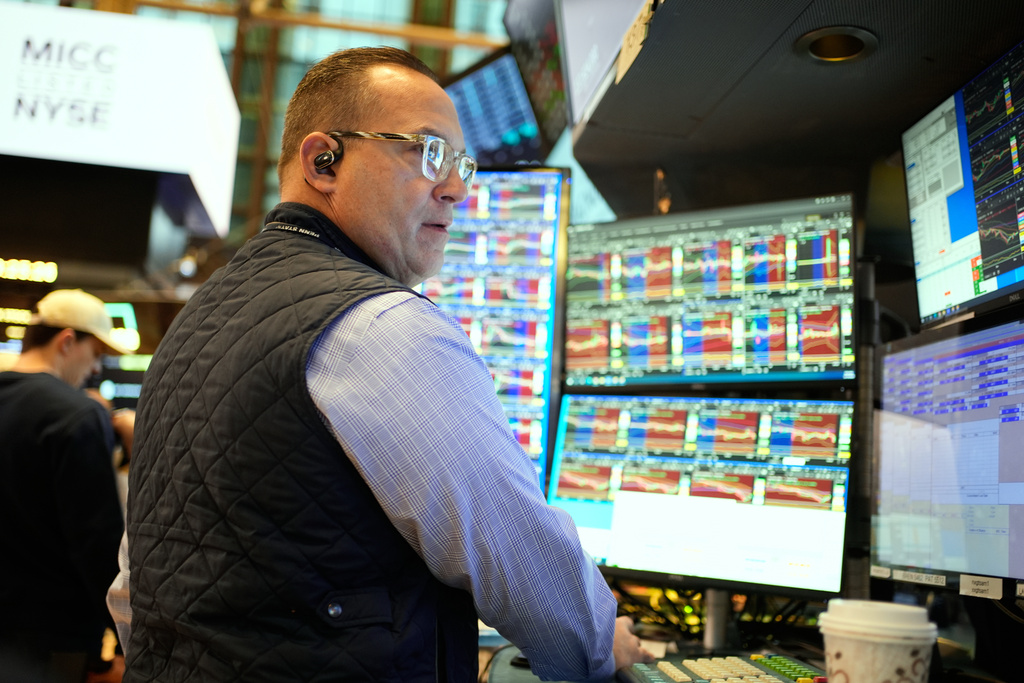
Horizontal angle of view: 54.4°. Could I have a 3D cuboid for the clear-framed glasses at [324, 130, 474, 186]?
[{"bbox_3d":[-0.122,-0.182,1.023,0.145,0.047,0.145,5,1,18],"label":"clear-framed glasses"}]

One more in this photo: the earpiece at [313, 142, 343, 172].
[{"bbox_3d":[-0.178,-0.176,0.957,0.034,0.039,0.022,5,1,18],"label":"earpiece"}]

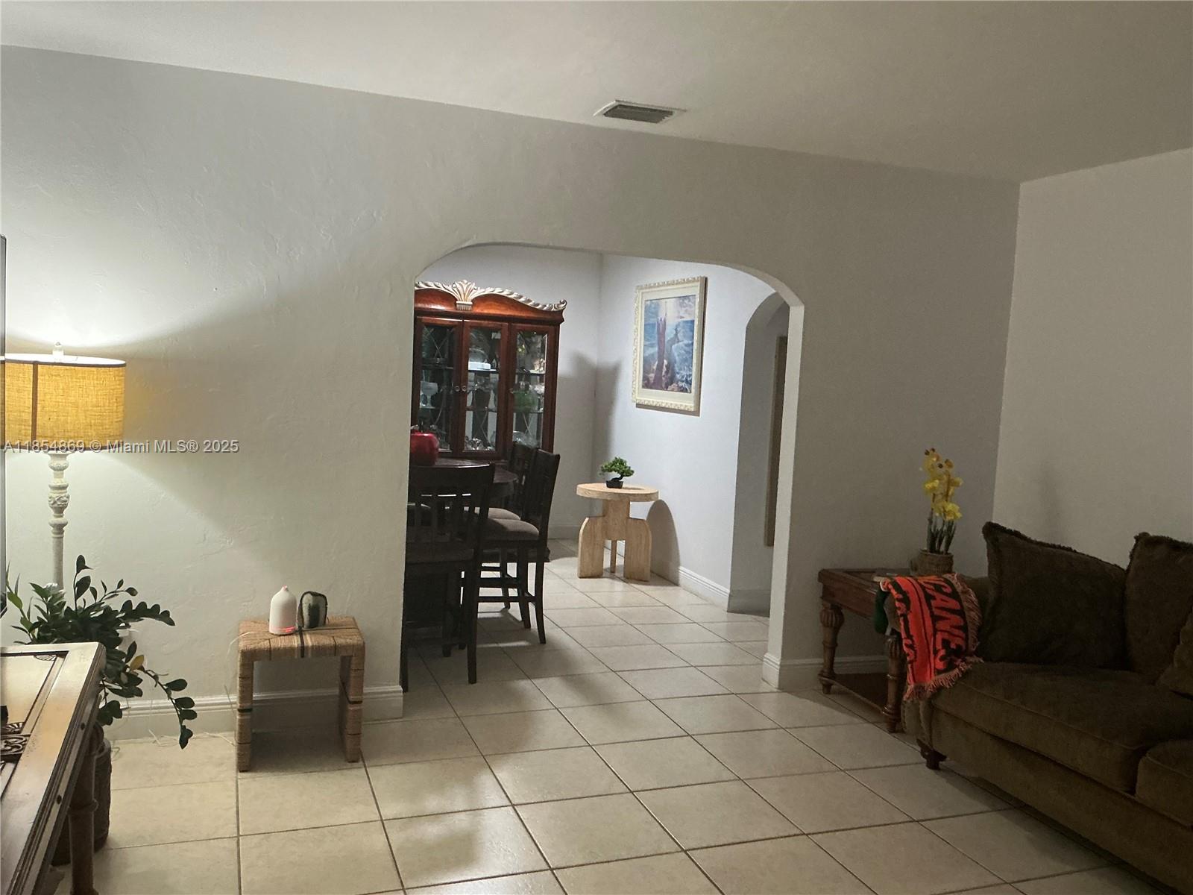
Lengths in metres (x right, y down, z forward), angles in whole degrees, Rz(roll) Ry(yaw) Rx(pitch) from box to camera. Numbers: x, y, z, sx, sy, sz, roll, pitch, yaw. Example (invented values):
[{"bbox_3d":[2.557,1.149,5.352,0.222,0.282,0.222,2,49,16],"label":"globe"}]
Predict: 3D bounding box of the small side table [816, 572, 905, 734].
[{"bbox_3d":[1.470,0.908,4.425,0.714,0.580,0.619,1,4,-20],"label":"small side table"}]

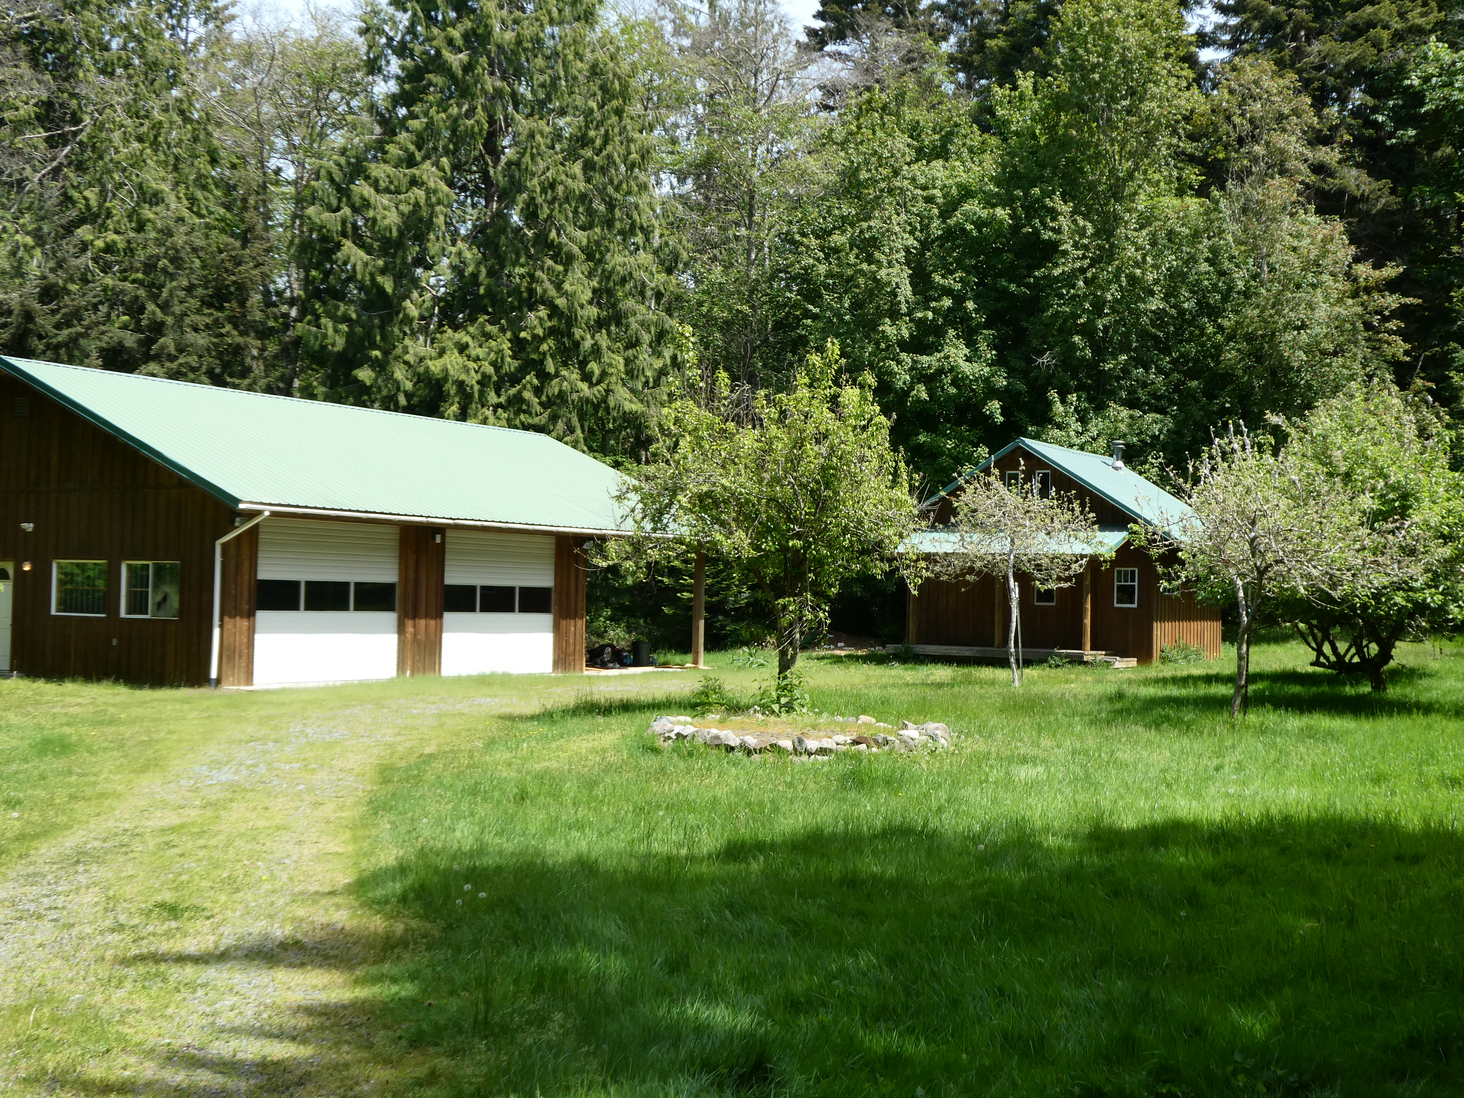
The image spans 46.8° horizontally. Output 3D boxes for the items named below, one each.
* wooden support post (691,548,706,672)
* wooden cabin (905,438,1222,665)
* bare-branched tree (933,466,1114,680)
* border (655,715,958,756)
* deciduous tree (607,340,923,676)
[{"bbox_3d":[-0.826,1.517,42.944,0.210,3.000,0.210,0,-2,32],"label":"wooden support post"},{"bbox_3d":[9.235,0.032,47.849,8.300,6.100,8.100,0,-2,32],"label":"wooden cabin"},{"bbox_3d":[5.439,0.473,31.800,3.300,4.200,3.200,1,-2,0],"label":"bare-branched tree"},{"bbox_3d":[0.739,2.050,19.057,3.400,0.300,3.400,1,-2,0],"label":"border"},{"bbox_3d":[0.428,-0.308,22.200,4.150,4.850,4.000,1,-2,0],"label":"deciduous tree"}]

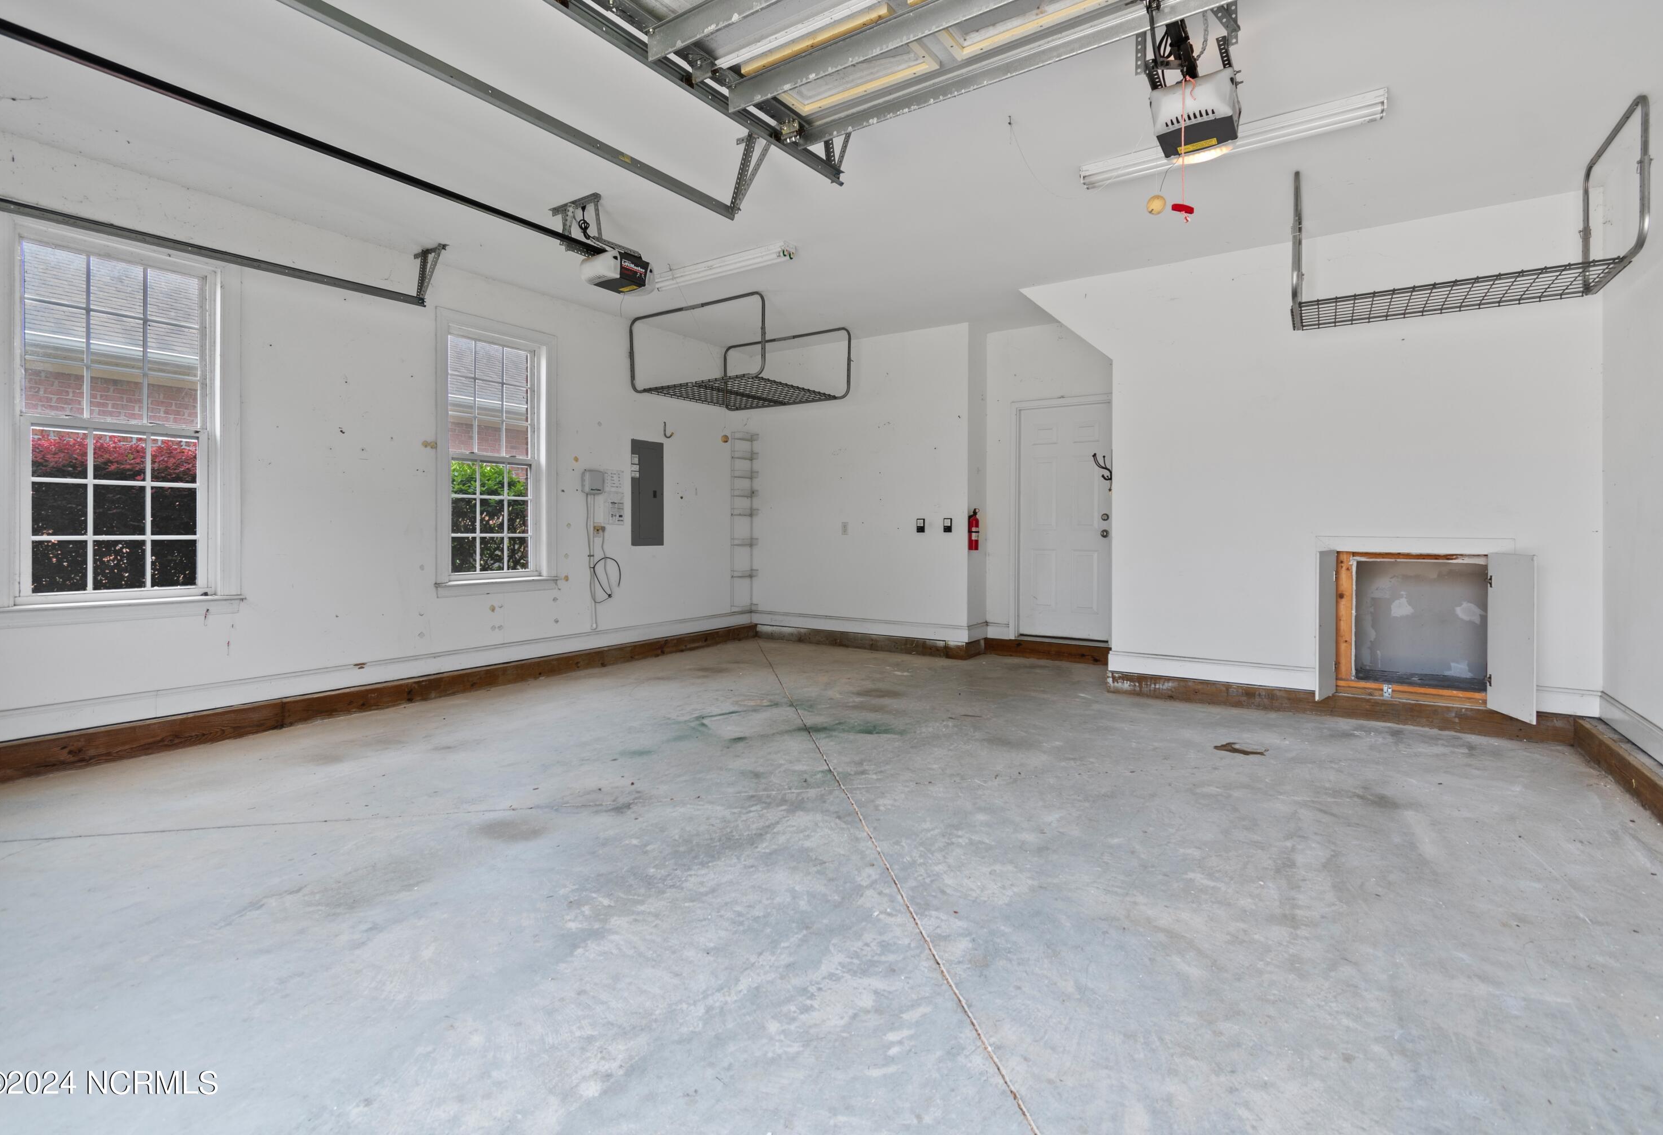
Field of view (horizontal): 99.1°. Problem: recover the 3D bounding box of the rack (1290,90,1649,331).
[{"bbox_3d":[3.028,-1.658,3.528,1.210,0.655,0.820,2,3,33],"label":"rack"}]

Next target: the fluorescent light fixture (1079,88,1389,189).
[{"bbox_3d":[1.783,-1.938,3.262,1.220,0.075,0.115,2,3,31],"label":"fluorescent light fixture"}]

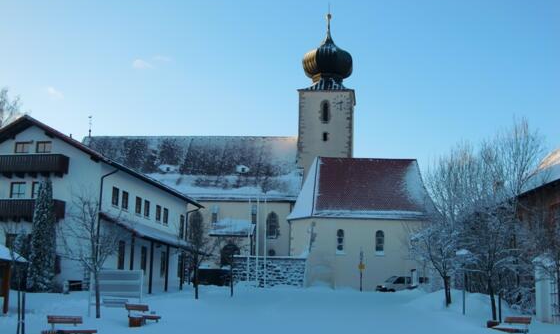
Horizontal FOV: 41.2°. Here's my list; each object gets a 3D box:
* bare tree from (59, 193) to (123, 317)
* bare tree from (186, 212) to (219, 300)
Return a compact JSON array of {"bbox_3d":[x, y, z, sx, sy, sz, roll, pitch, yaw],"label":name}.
[{"bbox_3d":[-8.100,3.760,31.980,2.620,5.330,2.620,1,-10,0],"label":"bare tree"},{"bbox_3d":[-5.332,5.943,50.544,2.280,6.050,2.280,1,-10,0],"label":"bare tree"}]

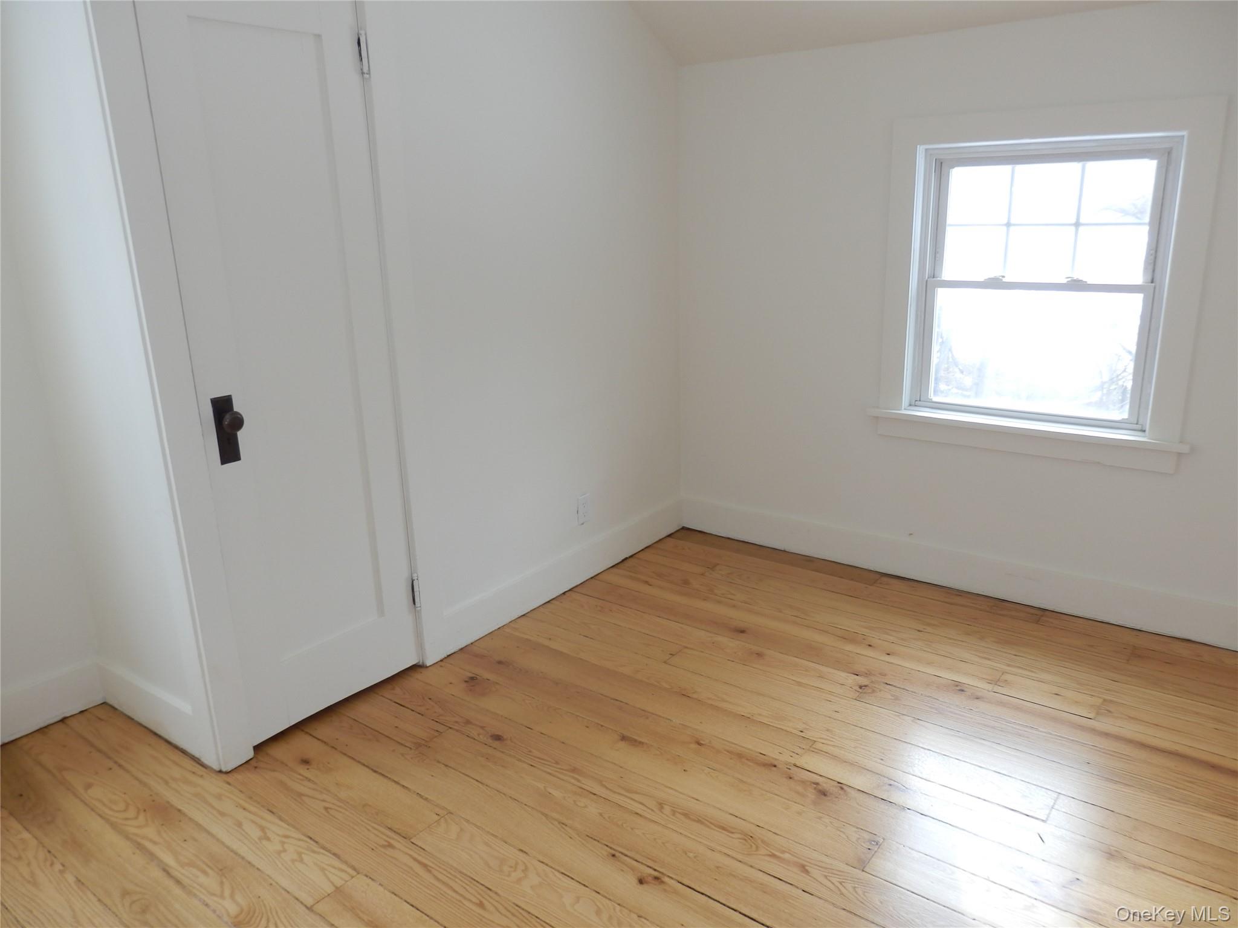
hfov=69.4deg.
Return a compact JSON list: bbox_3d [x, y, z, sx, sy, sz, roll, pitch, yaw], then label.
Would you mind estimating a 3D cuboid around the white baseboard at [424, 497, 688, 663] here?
[{"bbox_3d":[-0.166,0.411,3.603,0.025,0.146,1.559,10,20,35],"label":"white baseboard"}]

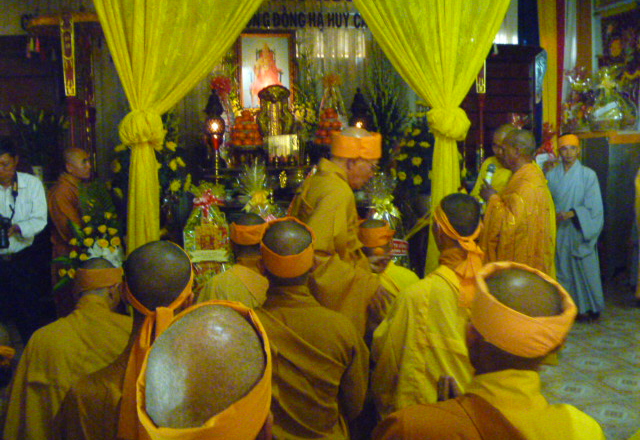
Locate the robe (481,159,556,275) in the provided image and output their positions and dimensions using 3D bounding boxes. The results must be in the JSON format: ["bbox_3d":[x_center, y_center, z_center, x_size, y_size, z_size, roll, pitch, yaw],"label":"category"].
[{"bbox_3d":[1.303,0.295,4.233,0.480,1.340,0.500,1,7,20],"label":"robe"}]

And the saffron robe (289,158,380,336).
[{"bbox_3d":[0.074,0.415,2.872,0.420,1.370,0.500,-2,6,-9],"label":"saffron robe"}]

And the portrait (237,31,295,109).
[{"bbox_3d":[-0.528,-1.451,6.300,0.568,0.755,0.040,-3,7,-11],"label":"portrait"}]

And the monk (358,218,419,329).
[{"bbox_3d":[0.353,0.587,3.728,0.500,1.169,0.580,-3,7,-11],"label":"monk"}]

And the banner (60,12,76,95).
[{"bbox_3d":[-1.866,-1.220,4.800,0.100,0.600,0.040,-2,6,-10],"label":"banner"}]

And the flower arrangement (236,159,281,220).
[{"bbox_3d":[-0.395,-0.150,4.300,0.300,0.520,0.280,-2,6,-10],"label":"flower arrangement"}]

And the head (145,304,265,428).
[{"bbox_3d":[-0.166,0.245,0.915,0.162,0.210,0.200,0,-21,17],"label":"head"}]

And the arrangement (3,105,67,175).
[{"bbox_3d":[-2.206,-0.591,5.000,0.500,0.560,0.460,-2,6,-10],"label":"arrangement"}]

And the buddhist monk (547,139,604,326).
[{"bbox_3d":[2.319,0.060,5.771,0.490,1.640,0.370,3,8,35],"label":"buddhist monk"}]

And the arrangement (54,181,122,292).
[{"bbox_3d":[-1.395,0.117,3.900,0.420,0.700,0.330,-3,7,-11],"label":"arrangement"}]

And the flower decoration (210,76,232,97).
[{"bbox_3d":[-0.746,-1.011,4.900,0.170,0.160,0.150,-2,6,-10],"label":"flower decoration"}]

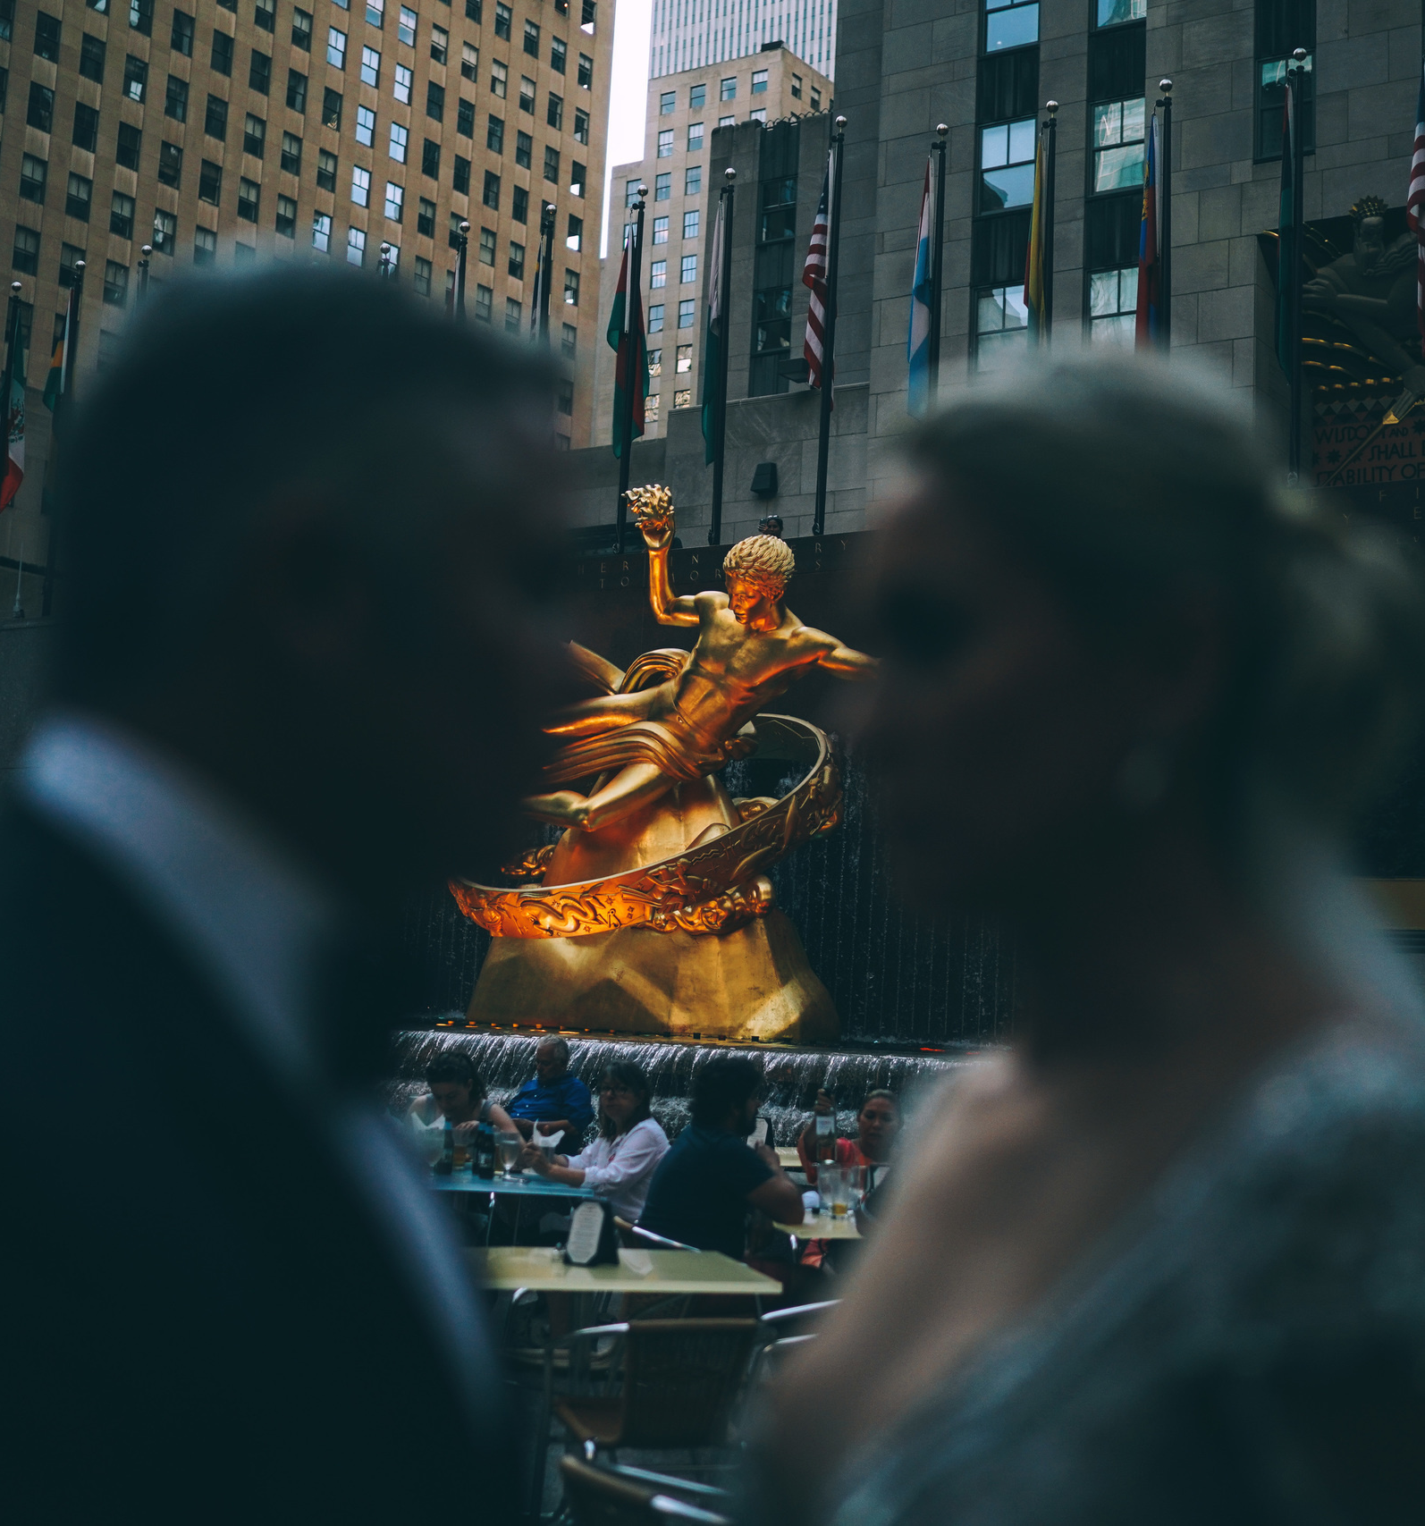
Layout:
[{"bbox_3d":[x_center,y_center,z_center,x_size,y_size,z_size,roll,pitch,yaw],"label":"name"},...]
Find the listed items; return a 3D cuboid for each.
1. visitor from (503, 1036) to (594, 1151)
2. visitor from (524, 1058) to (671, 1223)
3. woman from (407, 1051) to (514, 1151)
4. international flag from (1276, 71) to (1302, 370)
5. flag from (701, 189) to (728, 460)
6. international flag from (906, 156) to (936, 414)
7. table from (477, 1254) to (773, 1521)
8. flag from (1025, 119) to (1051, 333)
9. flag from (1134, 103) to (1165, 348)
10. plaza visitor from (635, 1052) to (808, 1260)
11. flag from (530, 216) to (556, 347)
[{"bbox_3d":[-0.880,1.970,10.900,0.550,1.260,0.800,-2,-8,38],"label":"visitor"},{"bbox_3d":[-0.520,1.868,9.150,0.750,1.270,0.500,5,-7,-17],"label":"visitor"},{"bbox_3d":[-1.118,1.926,9.636,0.540,1.280,0.820,4,-7,-6],"label":"woman"},{"bbox_3d":[5.254,-4.948,20.304,0.280,2.759,0.300,-1,-8,31],"label":"international flag"},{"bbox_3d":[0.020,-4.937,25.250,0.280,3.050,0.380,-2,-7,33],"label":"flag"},{"bbox_3d":[2.273,-5.116,24.158,0.420,3.054,0.380,2,-7,5],"label":"international flag"},{"bbox_3d":[-0.360,1.832,6.487,0.900,0.740,0.820,4,-7,-14],"label":"table"},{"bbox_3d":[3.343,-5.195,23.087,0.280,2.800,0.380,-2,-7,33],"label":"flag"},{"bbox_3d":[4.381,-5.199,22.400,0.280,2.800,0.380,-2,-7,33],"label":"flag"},{"bbox_3d":[0.060,1.627,7.420,0.750,1.320,0.520,6,-7,-28],"label":"plaza visitor"},{"bbox_3d":[-2.152,-5.030,27.299,0.440,3.030,0.400,4,-7,-5],"label":"flag"}]

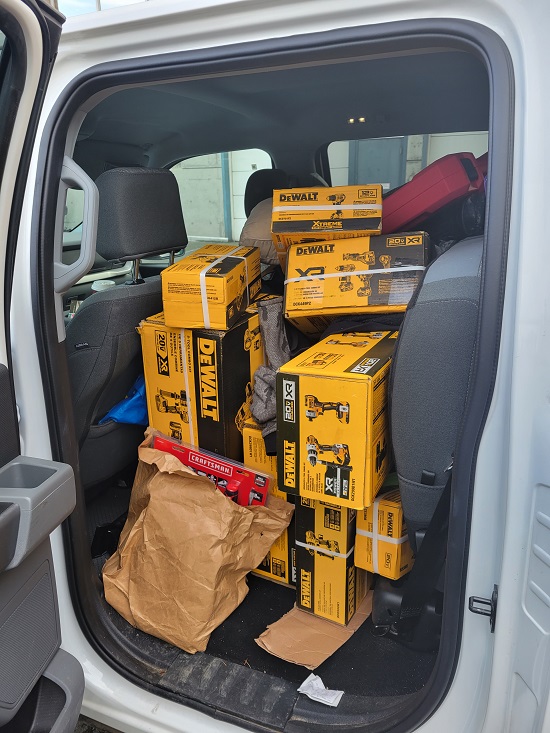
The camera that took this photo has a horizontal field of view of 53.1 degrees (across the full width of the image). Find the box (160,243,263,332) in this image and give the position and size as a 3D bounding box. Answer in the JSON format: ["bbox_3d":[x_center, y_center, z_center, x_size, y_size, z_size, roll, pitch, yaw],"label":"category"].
[{"bbox_3d":[-0.154,-0.216,1.449,0.156,0.132,0.324,5,25,12],"label":"box"}]

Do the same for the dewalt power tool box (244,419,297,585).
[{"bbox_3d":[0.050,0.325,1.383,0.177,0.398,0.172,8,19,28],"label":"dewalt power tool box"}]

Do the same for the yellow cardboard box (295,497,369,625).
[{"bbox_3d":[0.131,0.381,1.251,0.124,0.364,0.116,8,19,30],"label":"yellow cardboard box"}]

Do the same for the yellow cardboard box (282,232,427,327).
[{"bbox_3d":[0.257,-0.217,1.610,0.375,0.217,0.260,-1,-12,20],"label":"yellow cardboard box"}]

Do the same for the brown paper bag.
[{"bbox_3d":[-0.181,0.371,1.267,0.308,0.379,0.217,18,15,28],"label":"brown paper bag"}]

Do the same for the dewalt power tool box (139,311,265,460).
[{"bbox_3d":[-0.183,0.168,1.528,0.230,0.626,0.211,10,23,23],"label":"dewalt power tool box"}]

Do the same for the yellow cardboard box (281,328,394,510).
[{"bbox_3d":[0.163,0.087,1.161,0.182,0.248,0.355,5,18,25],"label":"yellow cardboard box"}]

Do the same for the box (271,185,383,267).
[{"bbox_3d":[0.154,-0.398,1.593,0.292,0.132,0.230,0,-11,8],"label":"box"}]

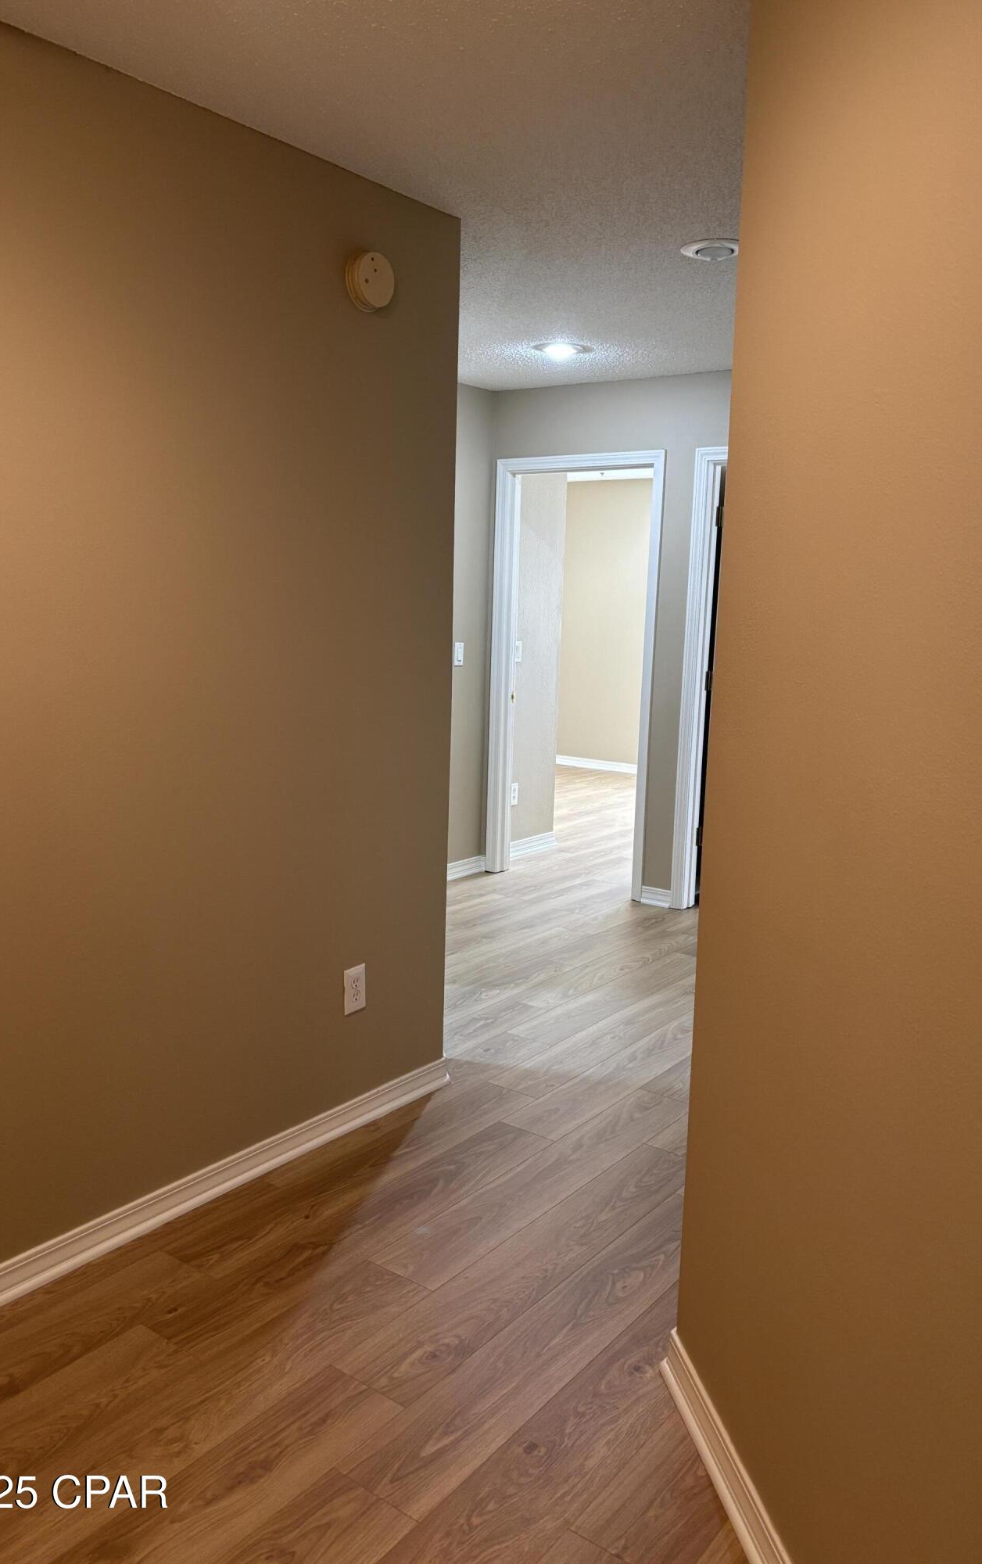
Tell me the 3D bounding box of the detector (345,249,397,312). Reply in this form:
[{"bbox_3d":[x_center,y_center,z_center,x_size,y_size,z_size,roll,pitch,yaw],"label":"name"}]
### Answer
[{"bbox_3d":[-0.289,-1.212,2.844,0.040,0.137,0.137,8,11,36],"label":"detector"}]

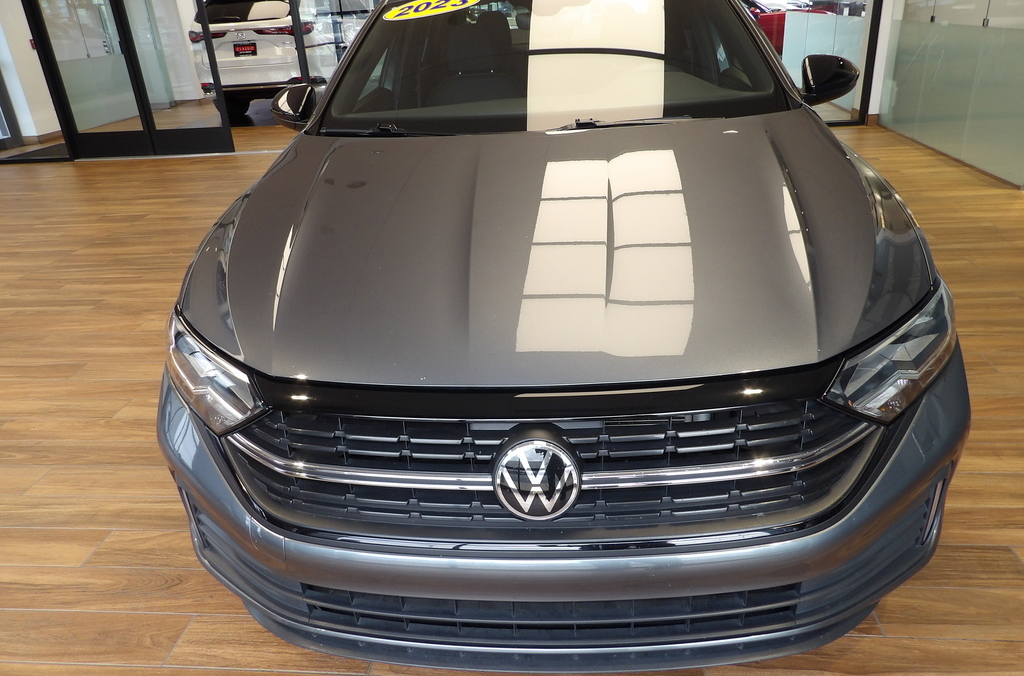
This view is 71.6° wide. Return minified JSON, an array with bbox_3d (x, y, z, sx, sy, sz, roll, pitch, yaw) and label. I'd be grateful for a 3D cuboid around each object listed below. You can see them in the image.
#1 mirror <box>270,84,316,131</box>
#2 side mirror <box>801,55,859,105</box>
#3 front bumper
[{"bbox_3d":[-0.750,-0.802,2.490,0.200,0.155,0.160,-1,24,5],"label":"mirror"},{"bbox_3d":[1.032,-0.848,2.326,0.200,0.155,0.160,-1,24,5],"label":"side mirror"},{"bbox_3d":[0.062,0.307,1.398,1.770,0.500,0.540,-1,24,5],"label":"front bumper"}]

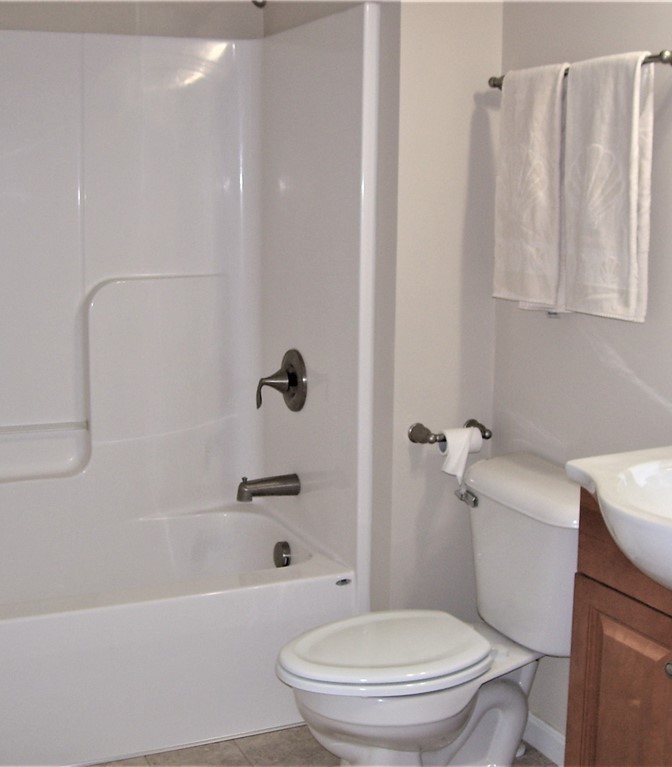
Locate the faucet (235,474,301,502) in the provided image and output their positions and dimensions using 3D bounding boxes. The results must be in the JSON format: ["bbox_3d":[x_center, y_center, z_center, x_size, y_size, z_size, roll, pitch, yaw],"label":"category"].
[{"bbox_3d":[-0.191,0.290,2.969,0.181,0.071,0.060,-4,10,-24],"label":"faucet"}]

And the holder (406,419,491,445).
[{"bbox_3d":[0.282,0.121,2.583,0.203,0.050,0.090,-4,10,-24],"label":"holder"}]

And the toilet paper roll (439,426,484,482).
[{"bbox_3d":[0.304,0.170,2.562,0.112,0.132,0.070,-4,10,-24],"label":"toilet paper roll"}]

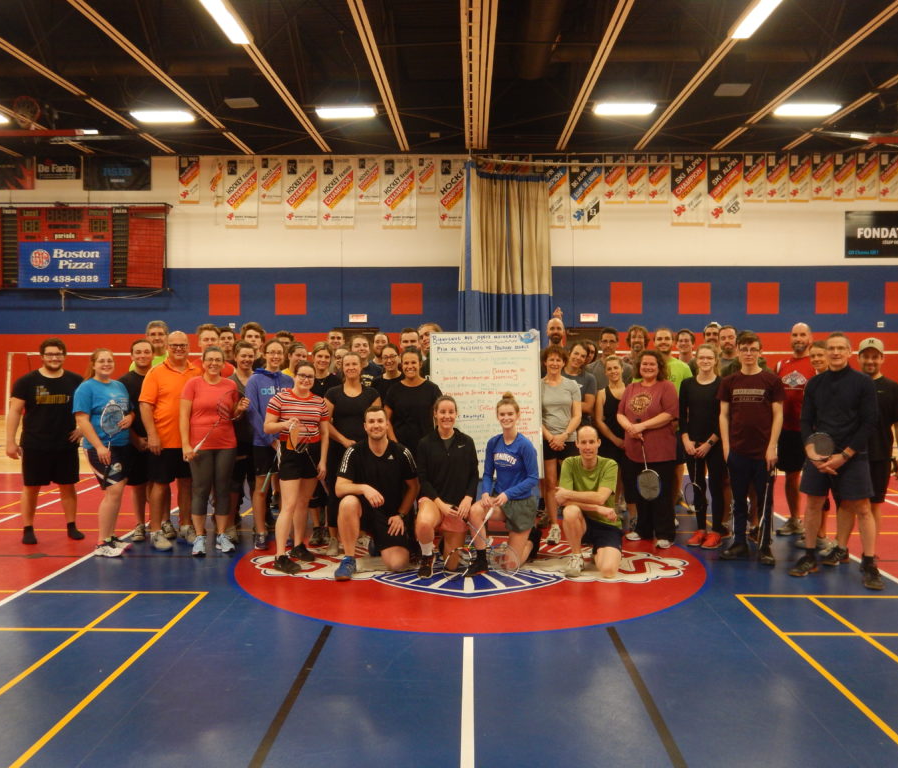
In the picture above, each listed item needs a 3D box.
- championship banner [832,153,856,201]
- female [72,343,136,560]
[{"bbox_3d":[9.432,-4.924,20.453,0.538,1.128,0.030,0,2,1],"label":"championship banner"},{"bbox_3d":[-2.758,0.532,6.842,0.470,1.621,0.370,-2,3,-35],"label":"female"}]

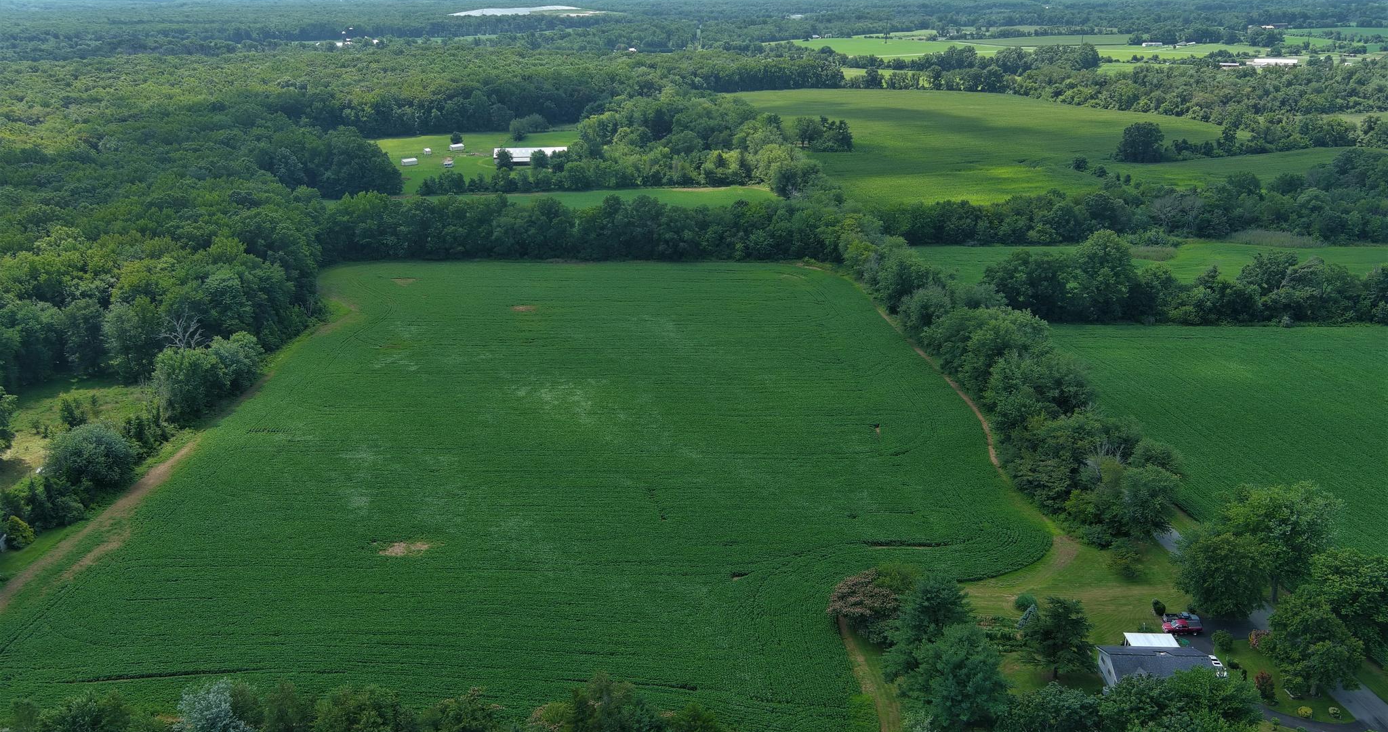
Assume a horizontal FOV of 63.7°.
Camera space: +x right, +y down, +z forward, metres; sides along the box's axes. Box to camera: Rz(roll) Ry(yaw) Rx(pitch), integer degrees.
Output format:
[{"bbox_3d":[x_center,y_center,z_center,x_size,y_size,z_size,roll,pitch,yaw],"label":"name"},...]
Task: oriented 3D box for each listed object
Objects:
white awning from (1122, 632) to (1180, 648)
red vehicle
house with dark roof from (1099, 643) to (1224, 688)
[{"bbox_3d":[63.977,39.657,156.619,6.800,2.600,3.600,0,19,2],"label":"white awning"},{"bbox_3d":[71.210,37.882,163.152,5.500,1.850,2.000,0,19,2],"label":"red vehicle"},{"bbox_3d":[62.271,40.736,150.566,13.390,4.700,8.890,0,19,2],"label":"house with dark roof"}]

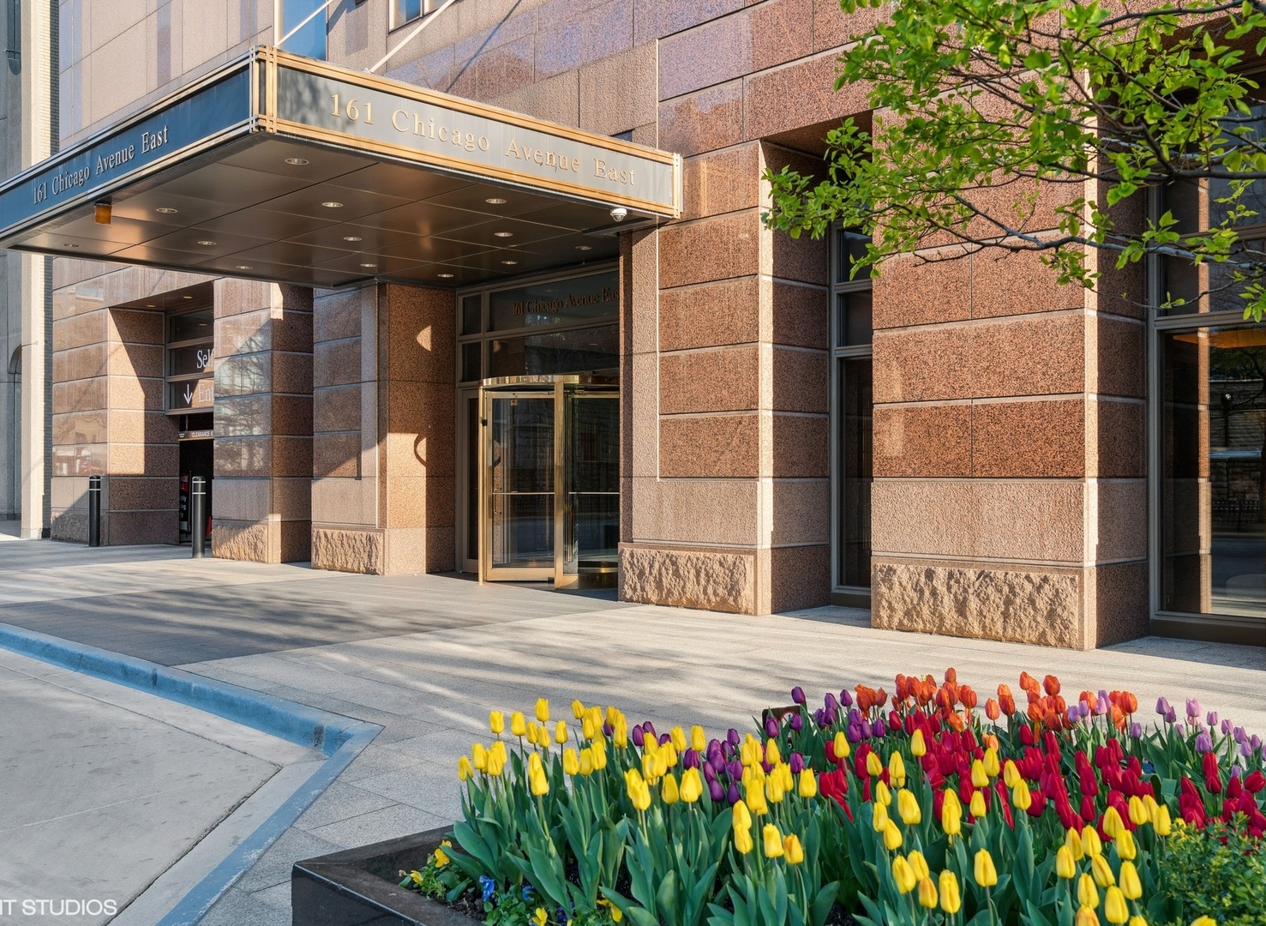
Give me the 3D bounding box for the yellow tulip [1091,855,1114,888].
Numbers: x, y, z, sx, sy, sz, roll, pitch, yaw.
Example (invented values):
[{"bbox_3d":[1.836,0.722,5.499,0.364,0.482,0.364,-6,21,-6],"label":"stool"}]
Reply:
[{"bbox_3d":[0.731,0.635,1.860,0.028,0.055,0.028,-19,-1,0],"label":"yellow tulip"}]

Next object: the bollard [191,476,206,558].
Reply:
[{"bbox_3d":[-6.529,0.815,18.000,0.195,1.240,0.195,1,-1,-44],"label":"bollard"}]

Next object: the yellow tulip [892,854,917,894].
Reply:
[{"bbox_3d":[0.455,0.688,2.000,0.039,0.062,0.039,-9,-1,0],"label":"yellow tulip"}]

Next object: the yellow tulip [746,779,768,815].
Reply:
[{"bbox_3d":[0.230,0.623,2.240,0.035,0.058,0.035,0,-1,0],"label":"yellow tulip"}]

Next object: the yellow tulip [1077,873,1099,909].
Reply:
[{"bbox_3d":[0.677,0.638,1.780,0.029,0.053,0.029,-7,-1,0],"label":"yellow tulip"}]

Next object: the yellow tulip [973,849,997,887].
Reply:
[{"bbox_3d":[0.589,0.678,2.000,0.039,0.064,0.039,-8,-1,0],"label":"yellow tulip"}]

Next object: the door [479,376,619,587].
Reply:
[{"bbox_3d":[-0.835,0.214,13.850,1.900,2.300,1.900,0,-1,0],"label":"door"}]

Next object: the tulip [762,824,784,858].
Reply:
[{"bbox_3d":[0.253,0.683,2.160,0.041,0.062,0.041,-7,-1,0],"label":"tulip"}]

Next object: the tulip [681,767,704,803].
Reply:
[{"bbox_3d":[0.109,0.593,2.200,0.039,0.064,0.039,2,-1,0],"label":"tulip"}]

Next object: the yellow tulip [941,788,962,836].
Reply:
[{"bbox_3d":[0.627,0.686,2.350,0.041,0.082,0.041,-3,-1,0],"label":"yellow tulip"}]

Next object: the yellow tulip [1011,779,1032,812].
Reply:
[{"bbox_3d":[0.782,0.666,2.400,0.040,0.065,0.040,-6,-1,0],"label":"yellow tulip"}]

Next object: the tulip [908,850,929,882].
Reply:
[{"bbox_3d":[0.459,0.647,1.920,0.029,0.051,0.029,-8,-1,0],"label":"tulip"}]

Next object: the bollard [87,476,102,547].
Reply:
[{"bbox_3d":[-9.499,0.854,21.100,0.205,1.240,0.205,0,-1,0],"label":"bollard"}]

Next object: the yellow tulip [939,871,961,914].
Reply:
[{"bbox_3d":[0.456,0.617,1.720,0.030,0.059,0.030,-6,-1,0],"label":"yellow tulip"}]

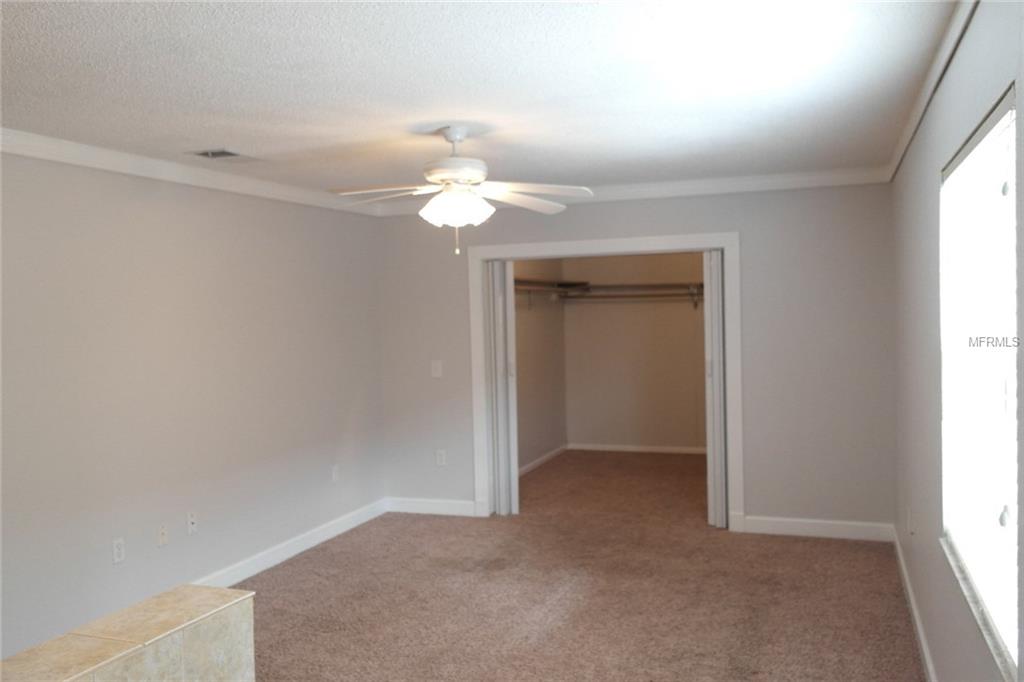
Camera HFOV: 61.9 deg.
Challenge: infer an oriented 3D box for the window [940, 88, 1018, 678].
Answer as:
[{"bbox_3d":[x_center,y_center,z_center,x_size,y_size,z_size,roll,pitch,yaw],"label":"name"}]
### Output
[{"bbox_3d":[1.311,0.086,2.371,0.090,1.291,1.312,-1,2,21],"label":"window"}]

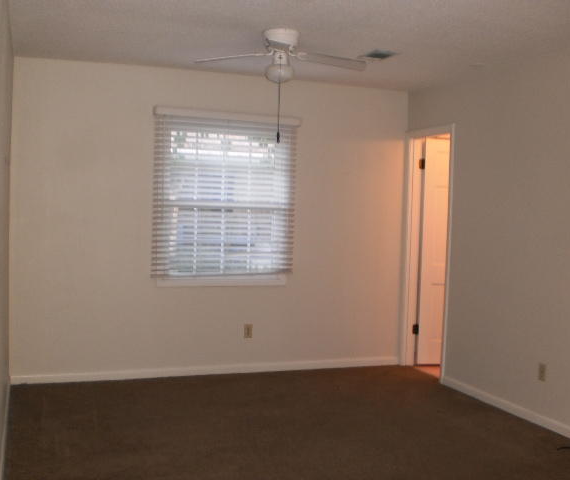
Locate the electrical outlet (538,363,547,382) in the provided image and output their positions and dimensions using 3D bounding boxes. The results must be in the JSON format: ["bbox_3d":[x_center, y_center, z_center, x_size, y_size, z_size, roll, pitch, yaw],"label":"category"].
[{"bbox_3d":[1.675,0.864,4.338,0.010,0.118,0.072,1,3,-21],"label":"electrical outlet"}]

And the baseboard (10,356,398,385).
[{"bbox_3d":[-0.509,1.074,5.477,3.249,0.072,0.016,1,3,-18],"label":"baseboard"}]

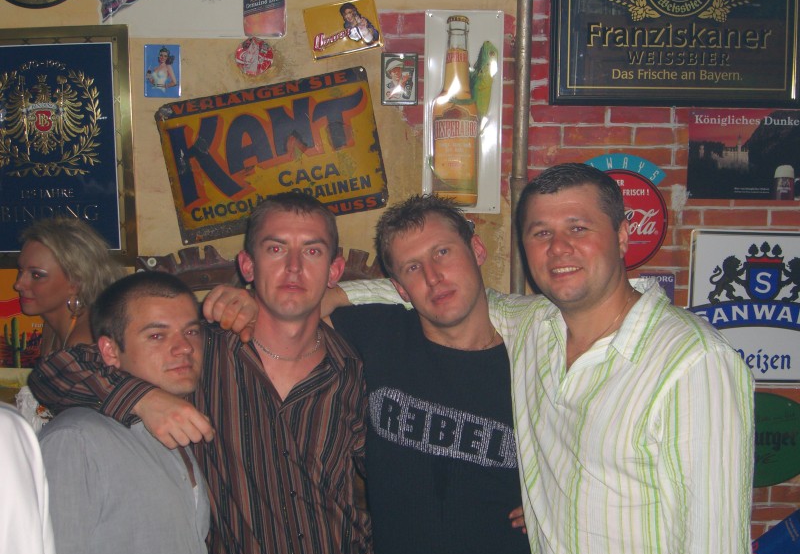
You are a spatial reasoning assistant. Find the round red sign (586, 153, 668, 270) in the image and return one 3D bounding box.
[{"bbox_3d":[0.594,-0.174,3.593,0.279,0.319,0.010,0,5,0],"label":"round red sign"}]

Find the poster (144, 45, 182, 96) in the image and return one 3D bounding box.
[{"bbox_3d":[-0.642,-0.556,3.563,0.099,0.141,0.006,0,5,0],"label":"poster"}]

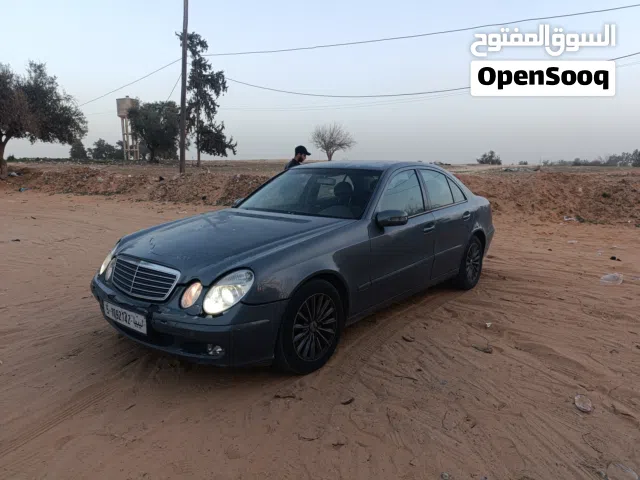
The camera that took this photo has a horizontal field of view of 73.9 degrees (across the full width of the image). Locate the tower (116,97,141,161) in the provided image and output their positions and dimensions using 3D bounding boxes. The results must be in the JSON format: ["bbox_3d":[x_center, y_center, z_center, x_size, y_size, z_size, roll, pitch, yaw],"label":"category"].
[{"bbox_3d":[-35.129,-20.491,78.000,4.300,11.490,4.300,-4,11,-24],"label":"tower"}]

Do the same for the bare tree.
[{"bbox_3d":[1.333,-9.631,42.000,4.450,3.800,4.300,1,10,2],"label":"bare tree"}]

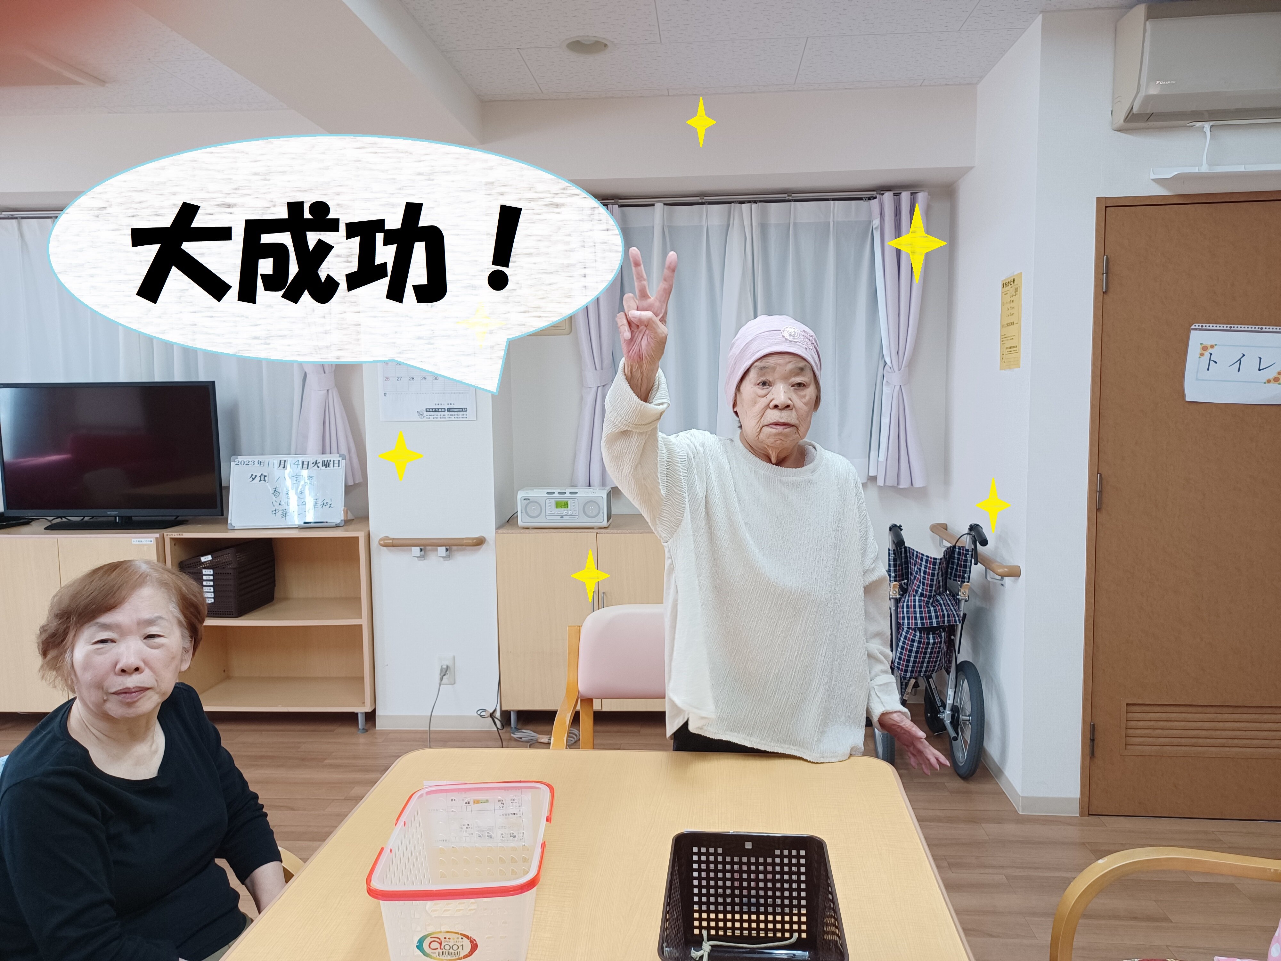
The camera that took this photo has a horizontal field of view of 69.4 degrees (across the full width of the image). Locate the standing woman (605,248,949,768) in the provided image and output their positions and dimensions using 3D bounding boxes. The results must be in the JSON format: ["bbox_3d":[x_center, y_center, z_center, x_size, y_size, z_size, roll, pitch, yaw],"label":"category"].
[{"bbox_3d":[0.253,0.413,1.675,0.601,1.576,0.510,0,5,4],"label":"standing woman"}]

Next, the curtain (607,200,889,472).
[{"bbox_3d":[0.440,-0.576,3.844,1.172,1.126,0.100,0,5,4],"label":"curtain"}]

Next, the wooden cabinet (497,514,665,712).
[{"bbox_3d":[-0.145,0.561,3.894,0.810,0.770,0.450,0,5,4],"label":"wooden cabinet"}]

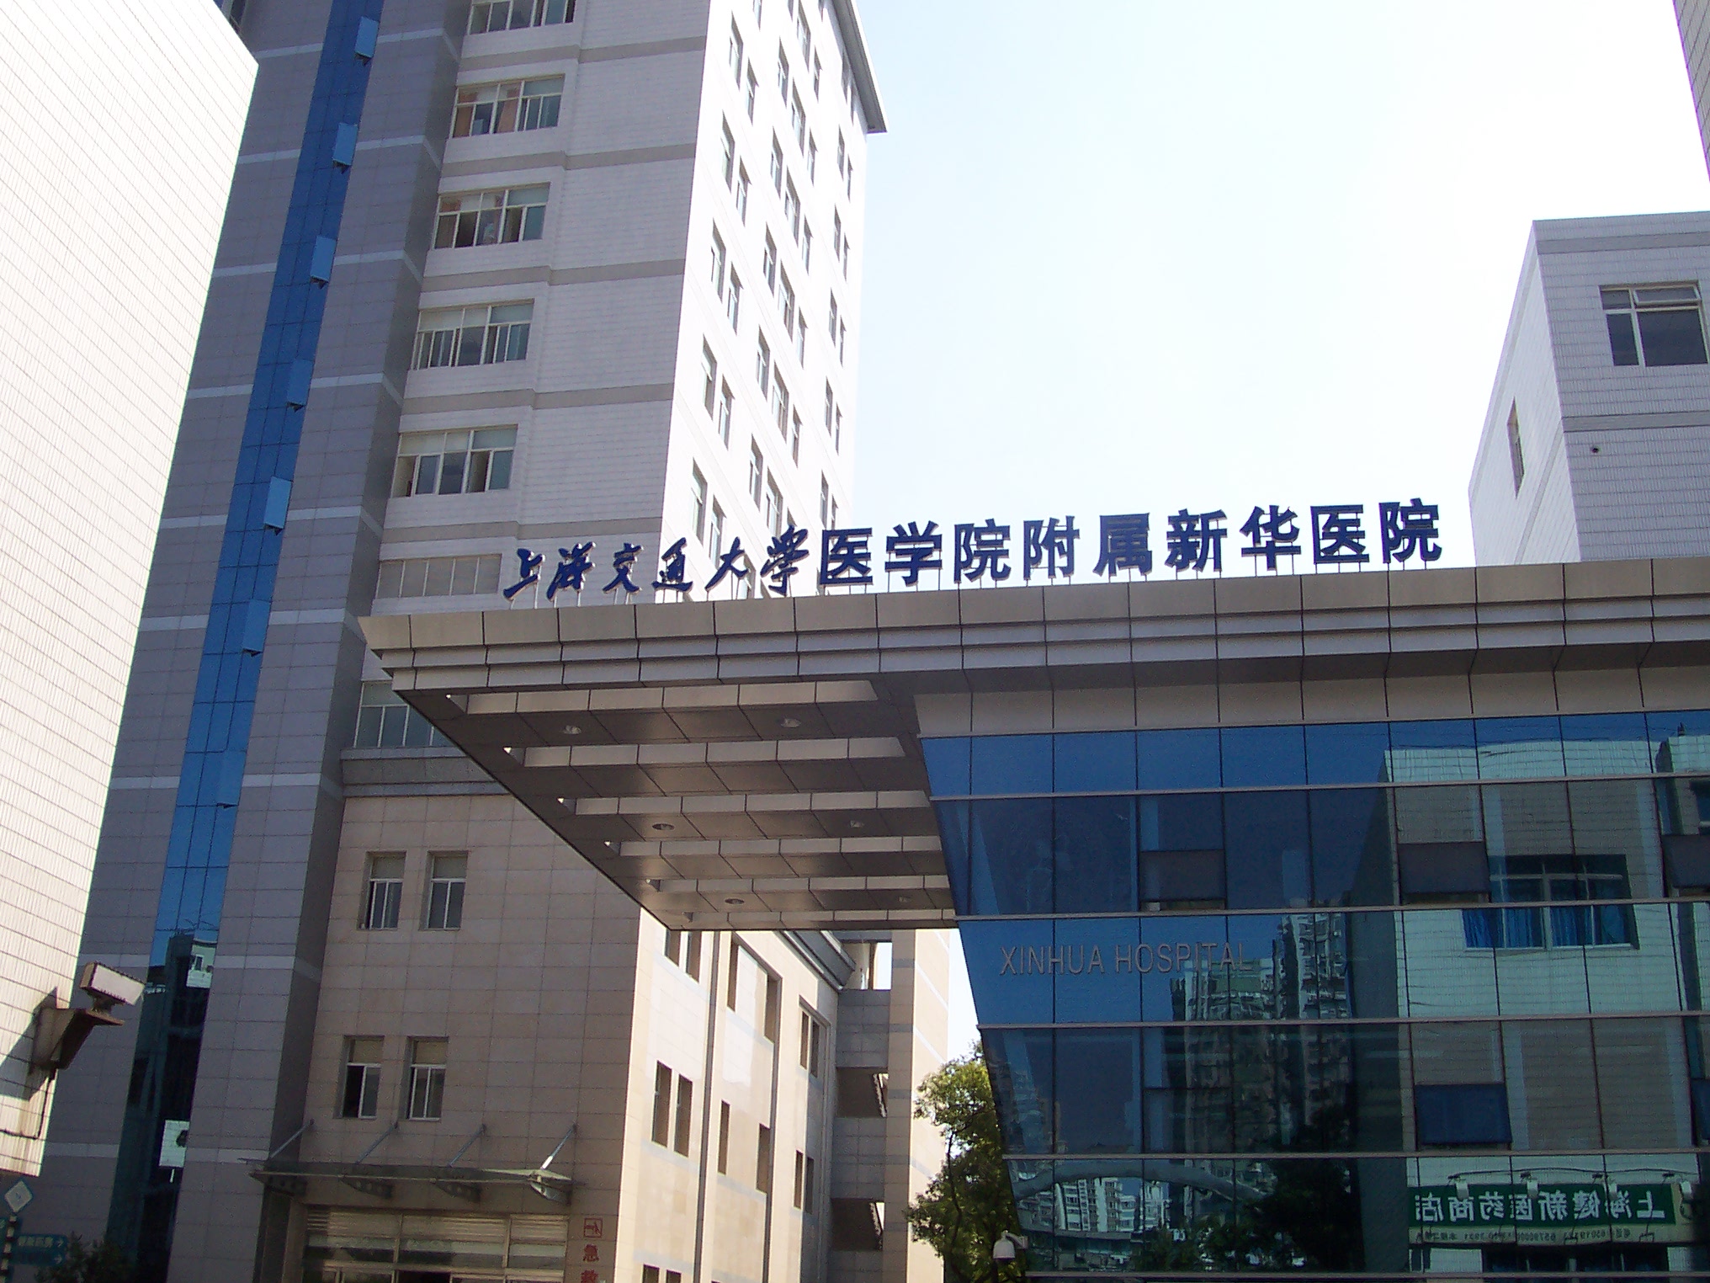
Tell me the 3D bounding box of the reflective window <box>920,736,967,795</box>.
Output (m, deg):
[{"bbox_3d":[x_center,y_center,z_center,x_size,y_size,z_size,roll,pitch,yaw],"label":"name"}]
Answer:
[{"bbox_3d":[1.438,2.017,29.209,0.822,1.011,0.120,-2,-22,9],"label":"reflective window"}]

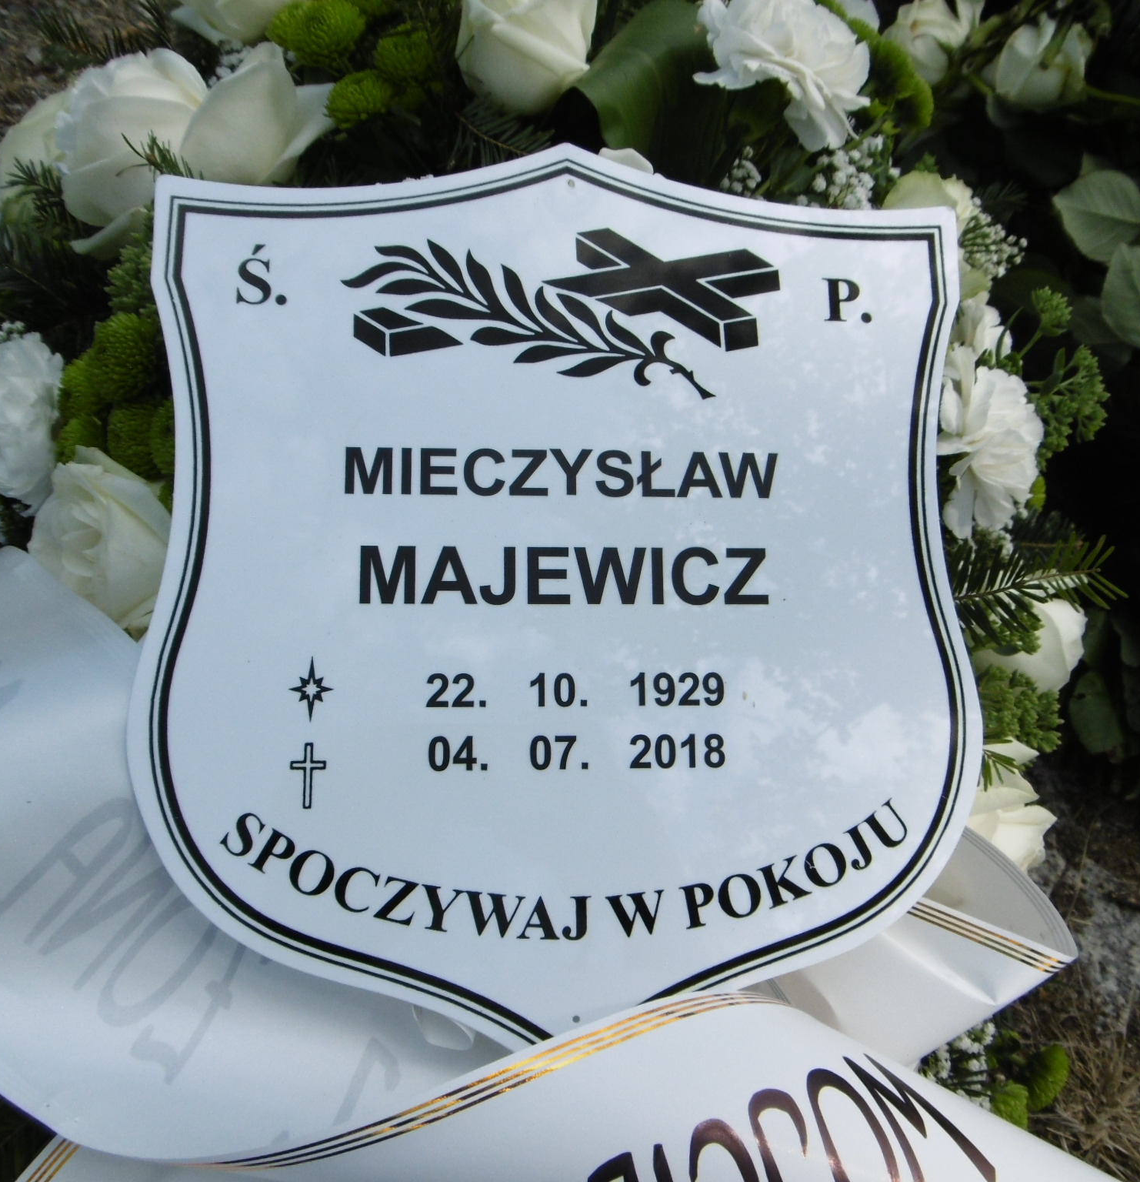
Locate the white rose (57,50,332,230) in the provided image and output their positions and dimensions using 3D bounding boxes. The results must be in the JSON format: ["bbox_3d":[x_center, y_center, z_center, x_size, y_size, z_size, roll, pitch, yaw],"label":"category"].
[{"bbox_3d":[-0.136,-0.163,0.395,0.090,0.065,0.076,0,69,19],"label":"white rose"}]

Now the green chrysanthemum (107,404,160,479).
[{"bbox_3d":[-0.173,-0.060,0.435,0.027,0.025,0.031,0,90,21],"label":"green chrysanthemum"}]

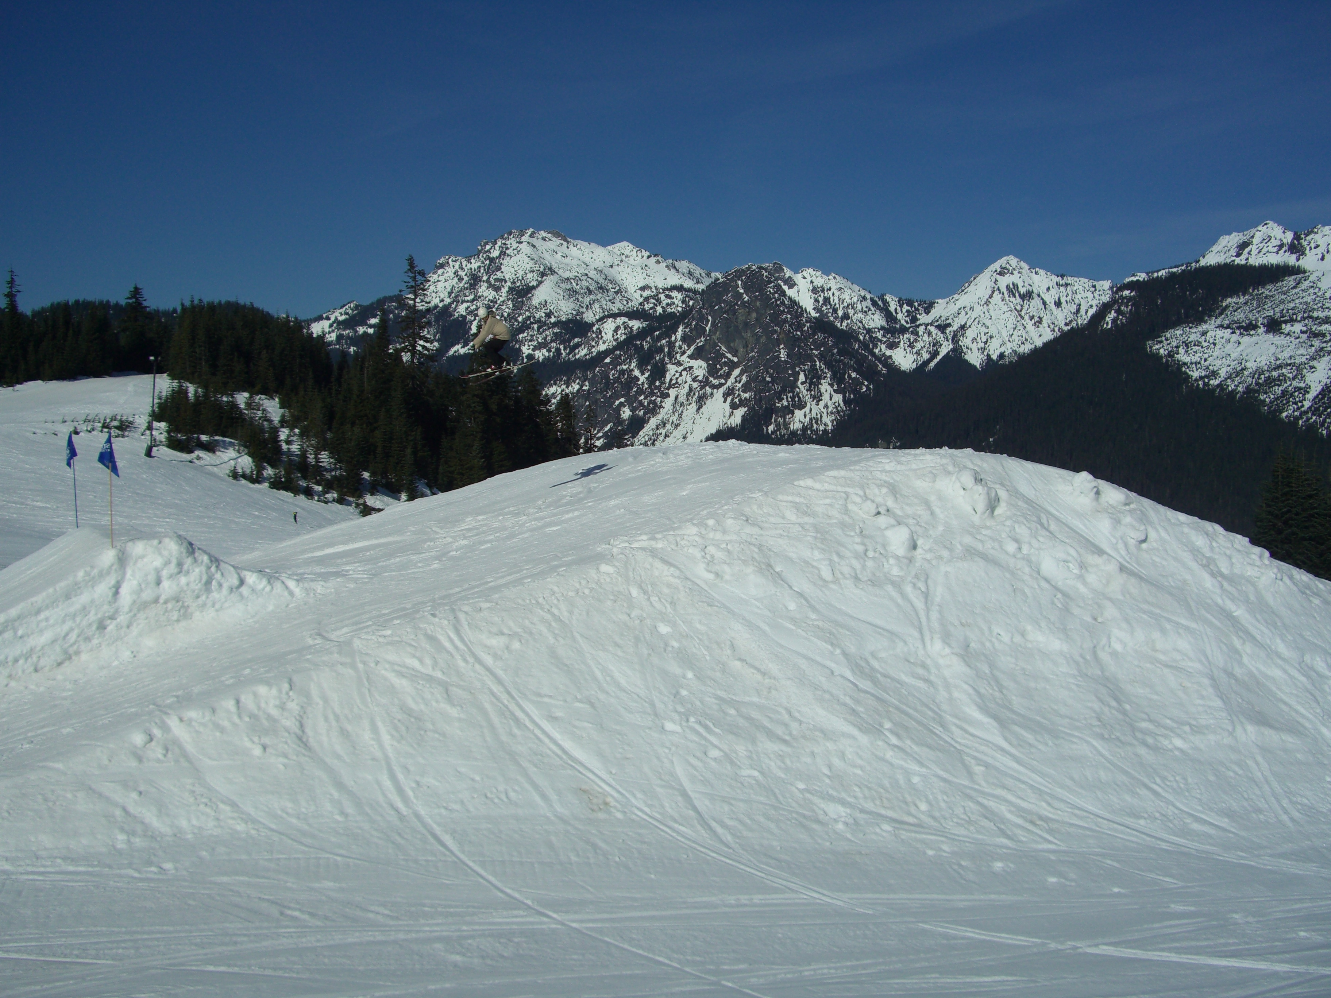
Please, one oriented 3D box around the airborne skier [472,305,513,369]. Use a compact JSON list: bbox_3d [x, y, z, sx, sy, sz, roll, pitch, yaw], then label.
[{"bbox_3d":[-3.506,-3.244,29.500,0.880,1.320,0.620,0,1,9],"label":"airborne skier"}]

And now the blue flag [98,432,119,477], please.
[{"bbox_3d":[-9.718,-0.780,25.500,0.360,0.780,0.140,0,1,0],"label":"blue flag"}]

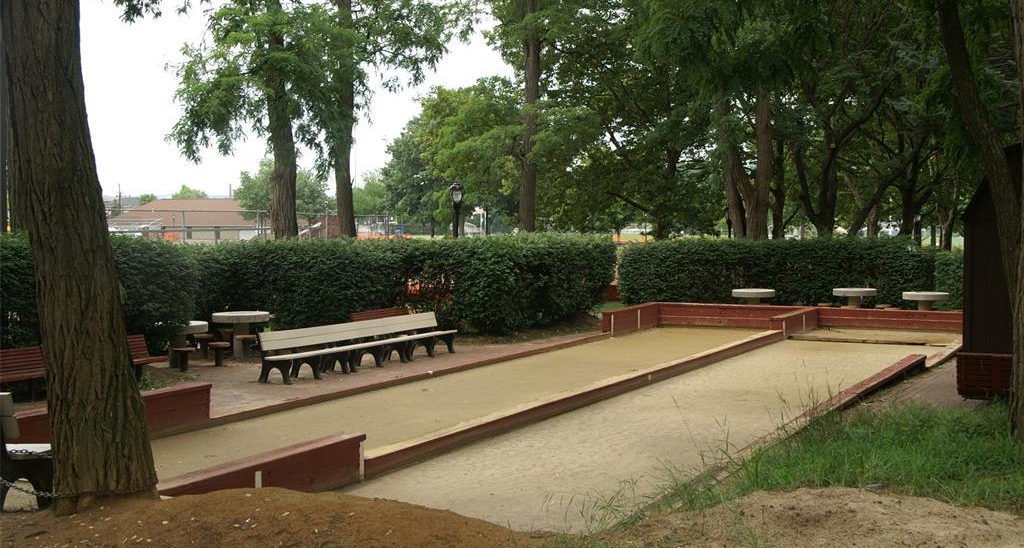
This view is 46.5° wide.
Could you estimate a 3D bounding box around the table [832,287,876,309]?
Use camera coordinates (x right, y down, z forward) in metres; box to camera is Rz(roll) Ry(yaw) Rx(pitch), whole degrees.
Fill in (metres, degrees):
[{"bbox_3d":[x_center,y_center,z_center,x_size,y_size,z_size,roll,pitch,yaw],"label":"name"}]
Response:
[{"bbox_3d":[8.086,0.755,28.118,1.030,0.780,1.030,0,3,16],"label":"table"}]

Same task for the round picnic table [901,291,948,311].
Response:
[{"bbox_3d":[9.210,0.812,26.518,1.030,0.780,1.030,0,3,19],"label":"round picnic table"}]

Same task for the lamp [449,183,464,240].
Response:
[{"bbox_3d":[-1.668,-0.980,36.583,0.450,3.643,0.450,-1,3,-3],"label":"lamp"}]

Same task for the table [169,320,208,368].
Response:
[{"bbox_3d":[-5.738,1.248,20.618,1.030,0.770,1.030,-1,3,-16],"label":"table"}]

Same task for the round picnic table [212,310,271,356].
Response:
[{"bbox_3d":[-4.858,1.112,21.418,1.030,0.790,1.030,-1,3,-13],"label":"round picnic table"}]

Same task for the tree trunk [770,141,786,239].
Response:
[{"bbox_3d":[9.162,-2.056,41.119,0.500,5.207,0.500,0,3,13],"label":"tree trunk"}]

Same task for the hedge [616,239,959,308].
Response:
[{"bbox_3d":[6.982,0.096,30.629,8.664,1.900,1.300,1,3,29],"label":"hedge"}]

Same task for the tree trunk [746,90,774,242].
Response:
[{"bbox_3d":[7.286,-2.334,35.145,0.700,6.339,0.650,0,3,12],"label":"tree trunk"}]

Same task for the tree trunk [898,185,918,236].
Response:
[{"bbox_3d":[13.972,-1.343,42.083,0.550,3.618,0.550,0,3,18],"label":"tree trunk"}]

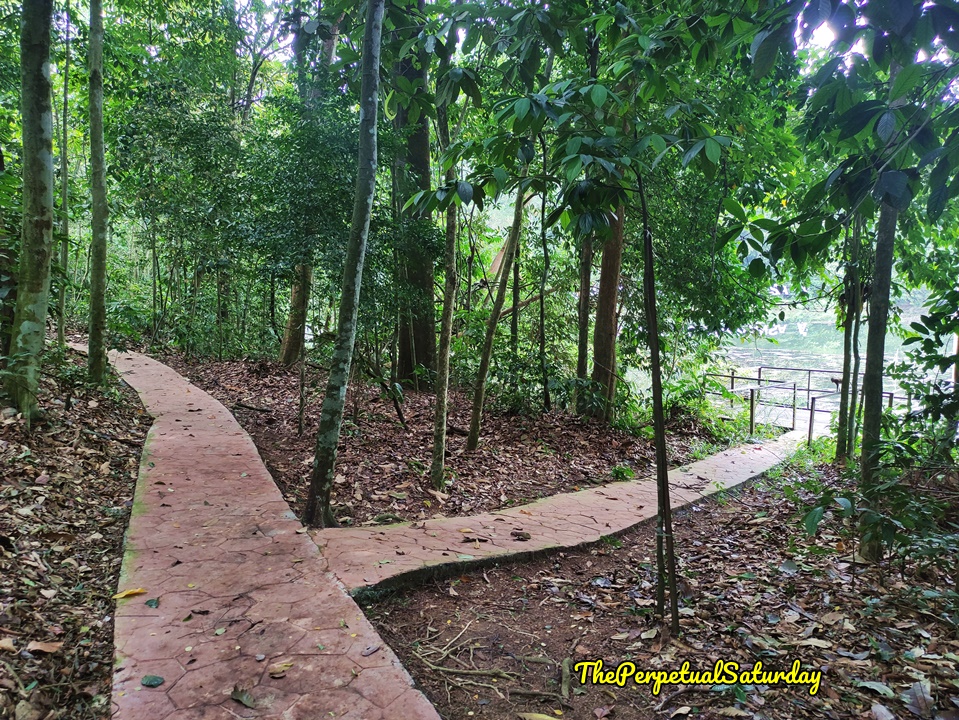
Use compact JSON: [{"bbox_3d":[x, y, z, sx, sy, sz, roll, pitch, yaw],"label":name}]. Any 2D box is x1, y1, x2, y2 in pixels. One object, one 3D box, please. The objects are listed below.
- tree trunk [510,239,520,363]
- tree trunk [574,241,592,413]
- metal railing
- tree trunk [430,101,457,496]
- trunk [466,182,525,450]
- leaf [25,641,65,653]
[{"bbox_3d":[0.634,-1.023,12.213,0.115,2.143,0.110,1,5,0],"label":"tree trunk"},{"bbox_3d":[1.701,-0.563,11.284,0.175,2.865,0.170,2,5,0],"label":"tree trunk"},{"bbox_3d":[7.500,1.044,16.239,3.600,1.050,4.600,-3,6,-35],"label":"metal railing"},{"bbox_3d":[-0.308,-0.521,5.866,0.160,3.297,0.130,2,5,0],"label":"tree trunk"},{"bbox_3d":[0.181,-0.471,7.778,0.140,3.039,0.130,10,5,-1],"label":"trunk"},{"bbox_3d":[-1.956,1.289,3.122,0.150,0.030,0.070,-2,5,-20],"label":"leaf"}]

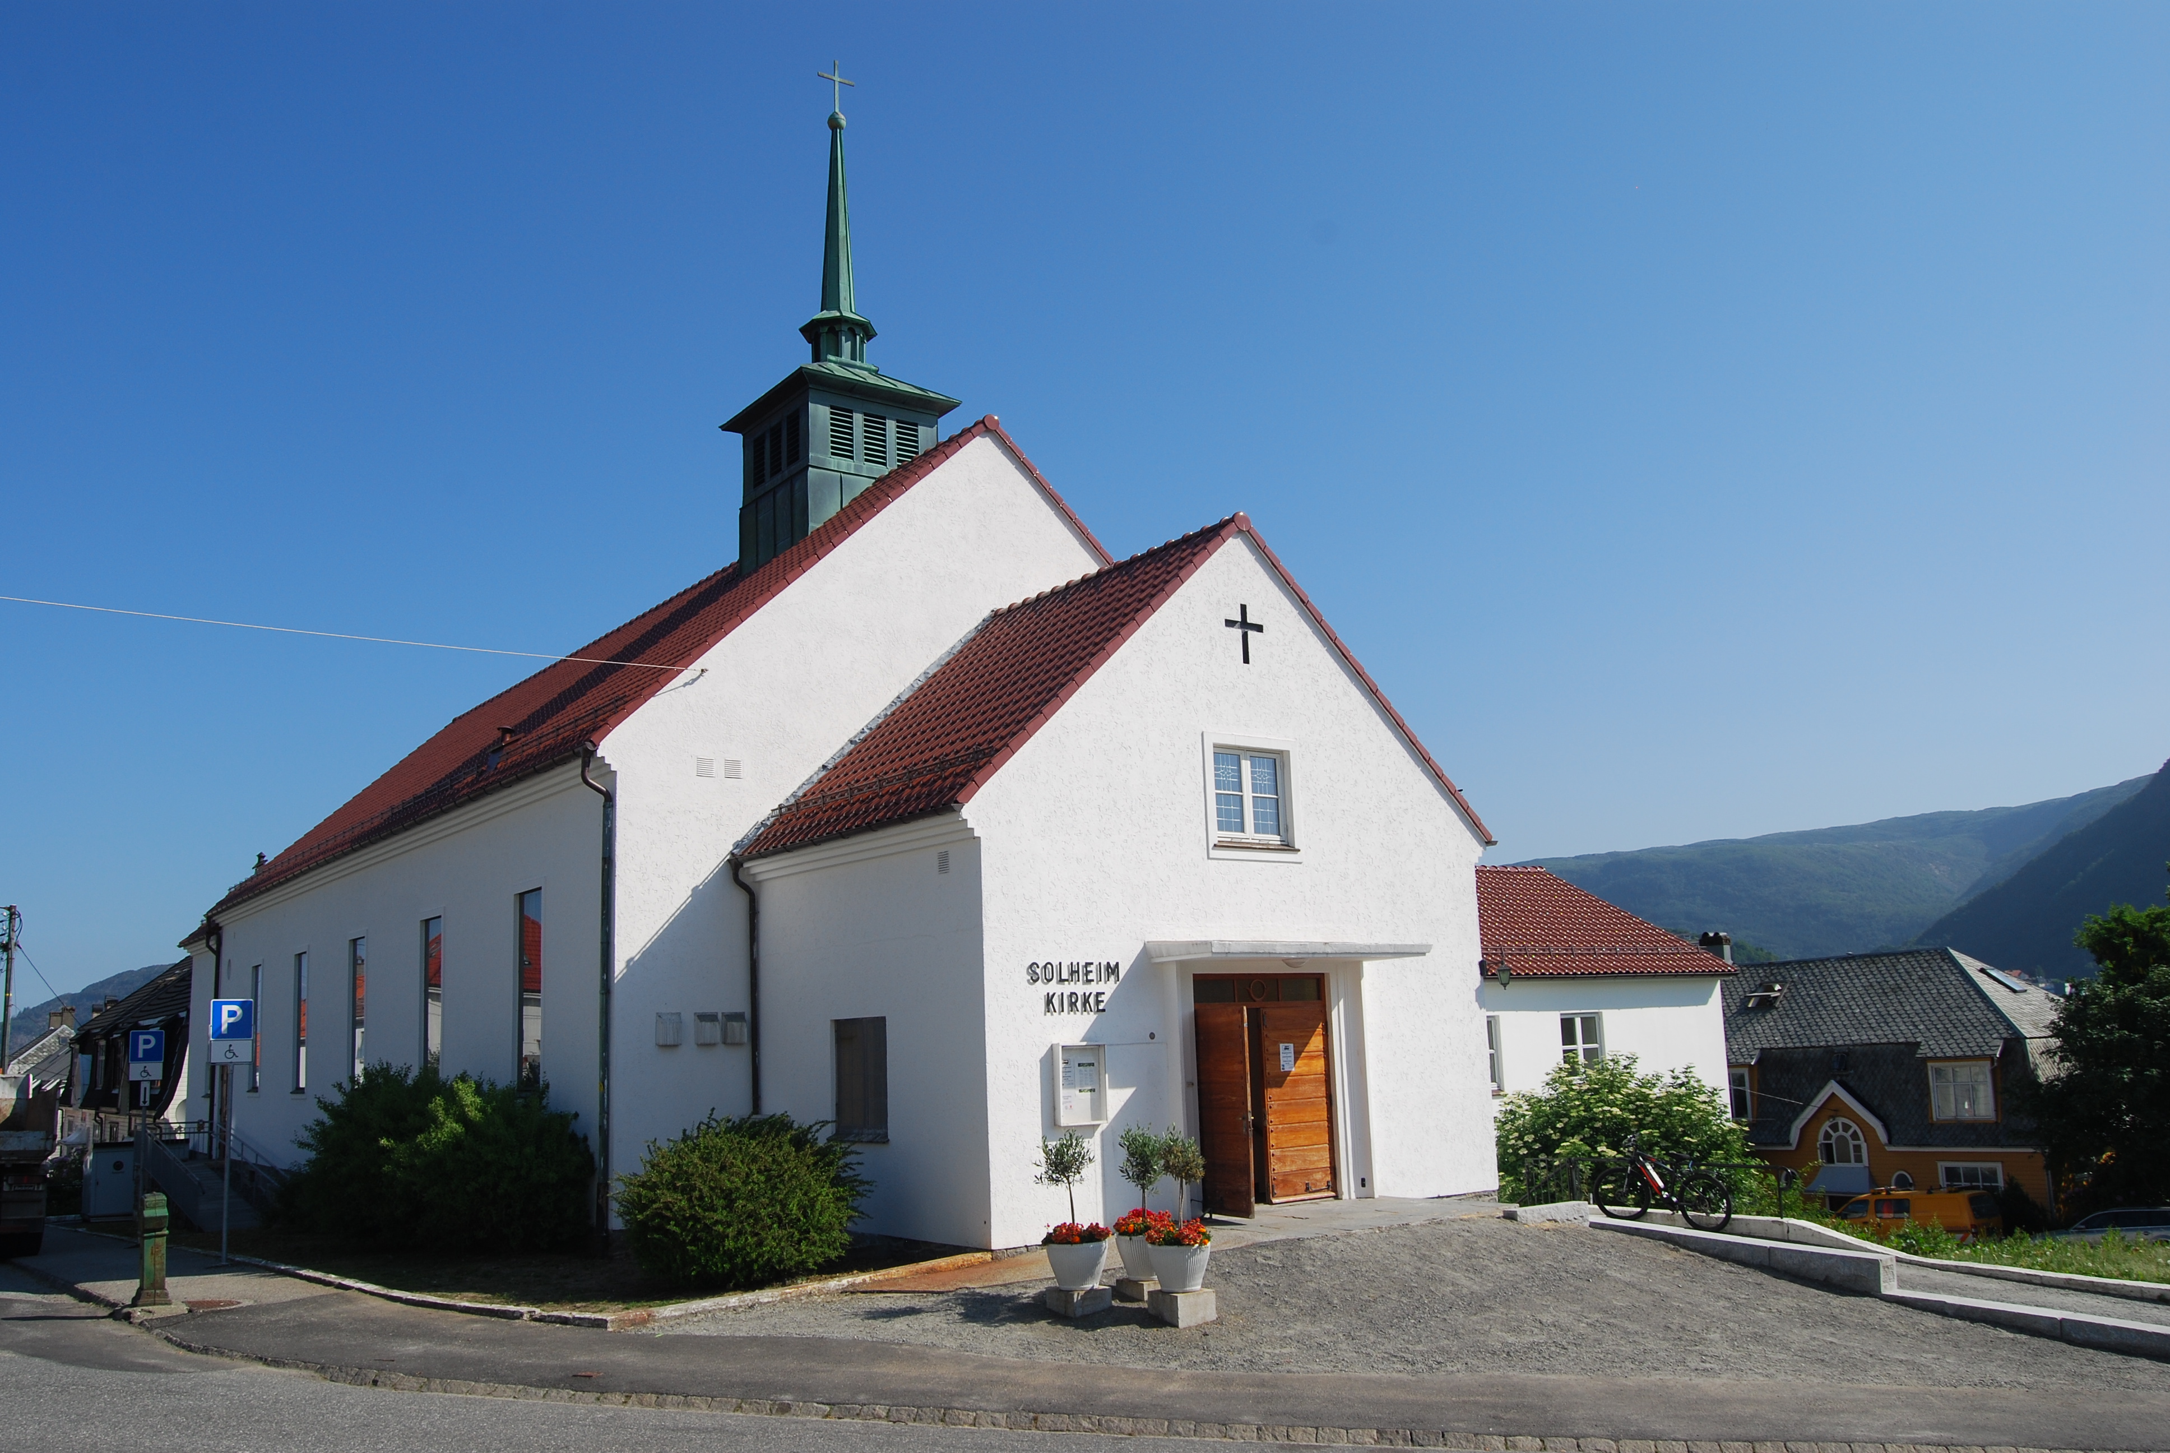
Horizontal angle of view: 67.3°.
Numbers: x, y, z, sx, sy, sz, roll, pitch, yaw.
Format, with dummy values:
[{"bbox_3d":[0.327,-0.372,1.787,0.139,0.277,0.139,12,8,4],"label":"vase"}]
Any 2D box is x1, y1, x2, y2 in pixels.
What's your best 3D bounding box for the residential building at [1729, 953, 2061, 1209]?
[{"bbox_3d":[21.465,9.962,42.411,7.800,8.162,10.220,6,-14,-37],"label":"residential building"}]

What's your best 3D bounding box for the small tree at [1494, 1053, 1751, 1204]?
[{"bbox_3d":[7.598,5.881,23.014,3.774,2.346,3.264,6,-14,-37],"label":"small tree"}]

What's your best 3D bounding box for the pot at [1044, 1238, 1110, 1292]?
[{"bbox_3d":[-0.056,4.121,12.473,0.487,0.341,0.487,-2,-11,0],"label":"pot"}]

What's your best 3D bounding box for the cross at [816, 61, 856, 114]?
[{"bbox_3d":[-4.298,-11.063,28.175,0.745,1.000,0.082,6,-14,-37],"label":"cross"}]

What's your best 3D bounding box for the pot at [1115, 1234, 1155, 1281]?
[{"bbox_3d":[0.488,4.244,13.049,0.462,0.345,0.462,-2,-11,0],"label":"pot"}]

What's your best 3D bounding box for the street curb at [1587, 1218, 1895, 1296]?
[{"bbox_3d":[7.267,5.936,18.291,0.296,0.367,3.570,6,-11,-37],"label":"street curb"}]

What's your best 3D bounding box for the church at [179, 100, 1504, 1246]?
[{"bbox_3d":[-7.691,-0.735,31.206,11.628,18.054,32.640,6,-14,-37],"label":"church"}]

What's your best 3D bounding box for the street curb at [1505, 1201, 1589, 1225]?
[{"bbox_3d":[5.495,5.818,19.360,1.377,0.306,0.224,6,-14,-37],"label":"street curb"}]

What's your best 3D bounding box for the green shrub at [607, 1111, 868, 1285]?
[{"bbox_3d":[-3.200,4.352,15.187,2.346,1.448,2.244,6,-14,-37],"label":"green shrub"}]

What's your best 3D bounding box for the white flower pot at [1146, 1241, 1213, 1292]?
[{"bbox_3d":[0.699,3.973,12.001,0.468,0.330,0.468,-2,-11,0],"label":"white flower pot"}]

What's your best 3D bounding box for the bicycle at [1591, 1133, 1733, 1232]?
[{"bbox_3d":[7.027,5.565,20.006,0.612,1.071,1.754,6,-11,-37],"label":"bicycle"}]

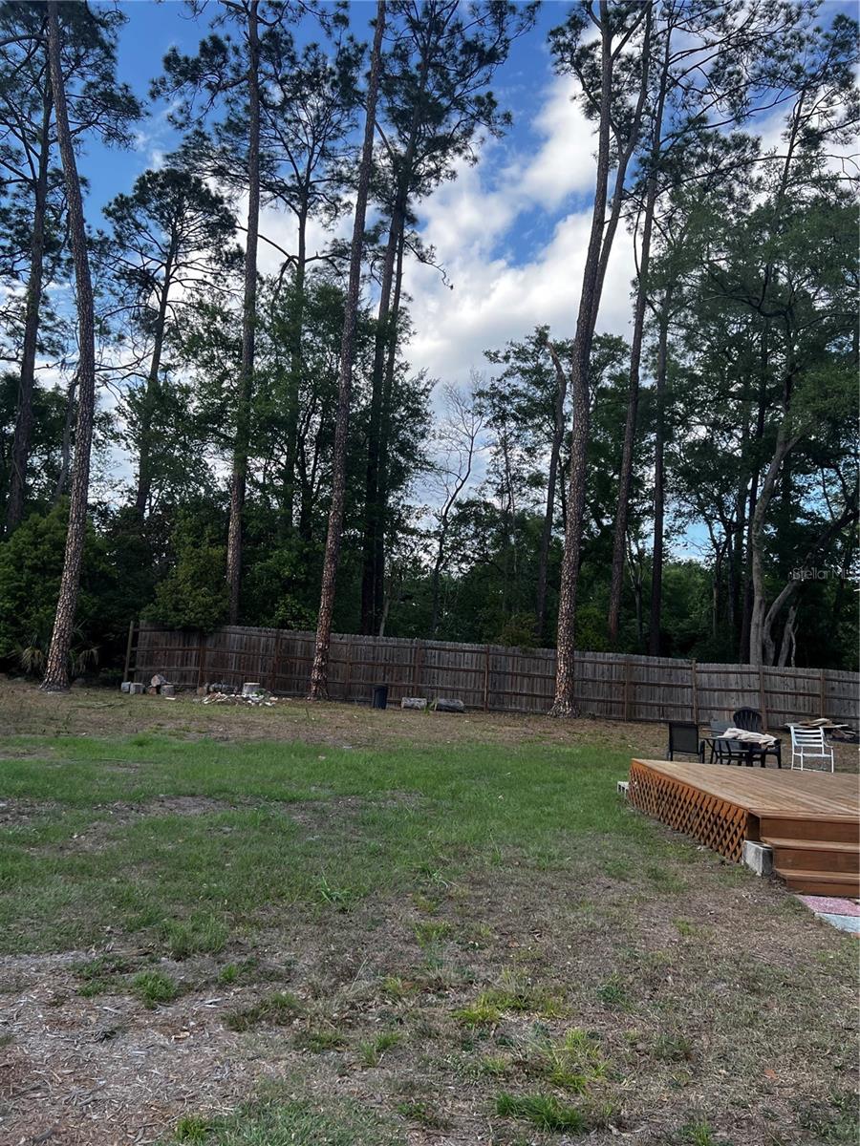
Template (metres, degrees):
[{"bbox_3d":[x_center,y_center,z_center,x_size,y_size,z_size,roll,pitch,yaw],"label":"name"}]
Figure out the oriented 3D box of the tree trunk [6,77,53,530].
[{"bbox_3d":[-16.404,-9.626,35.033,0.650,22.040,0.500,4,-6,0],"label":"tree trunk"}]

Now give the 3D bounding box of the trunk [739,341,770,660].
[{"bbox_3d":[14.133,-2.749,37.556,0.750,15.880,0.500,4,-6,0],"label":"trunk"}]

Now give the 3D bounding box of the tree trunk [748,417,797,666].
[{"bbox_3d":[13.133,-0.772,33.331,1.100,10.880,0.600,4,-6,0],"label":"tree trunk"}]

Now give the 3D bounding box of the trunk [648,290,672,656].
[{"bbox_3d":[9.750,-3.676,36.616,0.500,17.350,0.450,4,-6,0],"label":"trunk"}]

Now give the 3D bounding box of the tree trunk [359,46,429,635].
[{"bbox_3d":[-1.519,-9.256,35.093,0.800,26.260,0.550,4,-6,0],"label":"tree trunk"}]

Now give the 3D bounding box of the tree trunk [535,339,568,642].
[{"bbox_3d":[5.405,-3.039,38.533,0.700,15.460,0.450,4,-6,0],"label":"tree trunk"}]

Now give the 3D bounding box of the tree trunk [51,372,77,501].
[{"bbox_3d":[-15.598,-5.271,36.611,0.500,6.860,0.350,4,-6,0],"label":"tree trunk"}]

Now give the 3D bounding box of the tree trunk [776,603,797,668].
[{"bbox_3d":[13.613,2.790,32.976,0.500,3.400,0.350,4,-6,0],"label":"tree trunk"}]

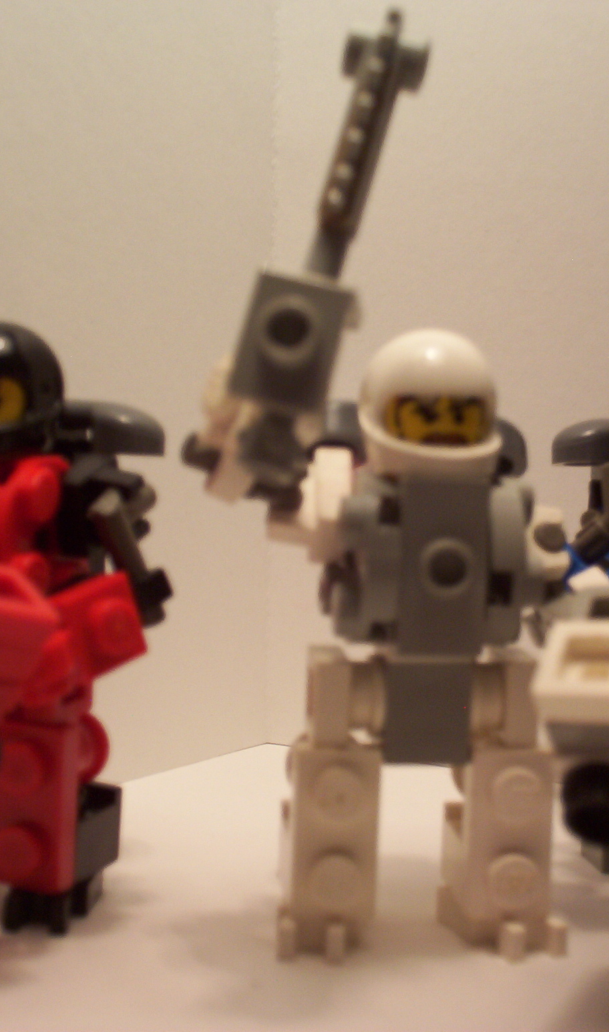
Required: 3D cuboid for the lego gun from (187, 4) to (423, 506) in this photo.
[{"bbox_3d":[0.001,-0.022,0.122,0.011,0.043,0.009,17,-5,0],"label":"lego gun"}]

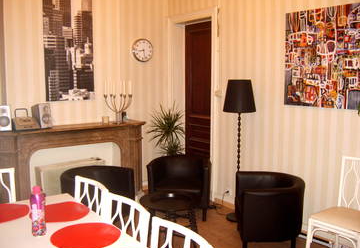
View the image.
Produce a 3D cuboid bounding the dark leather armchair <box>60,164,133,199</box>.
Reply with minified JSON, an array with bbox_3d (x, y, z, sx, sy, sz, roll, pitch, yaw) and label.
[{"bbox_3d":[-0.952,0.849,3.965,0.624,0.635,0.714,4,8,25],"label":"dark leather armchair"}]

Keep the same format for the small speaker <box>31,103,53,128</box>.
[{"bbox_3d":[-1.683,-0.098,4.438,0.190,0.290,0.160,5,8,32],"label":"small speaker"}]

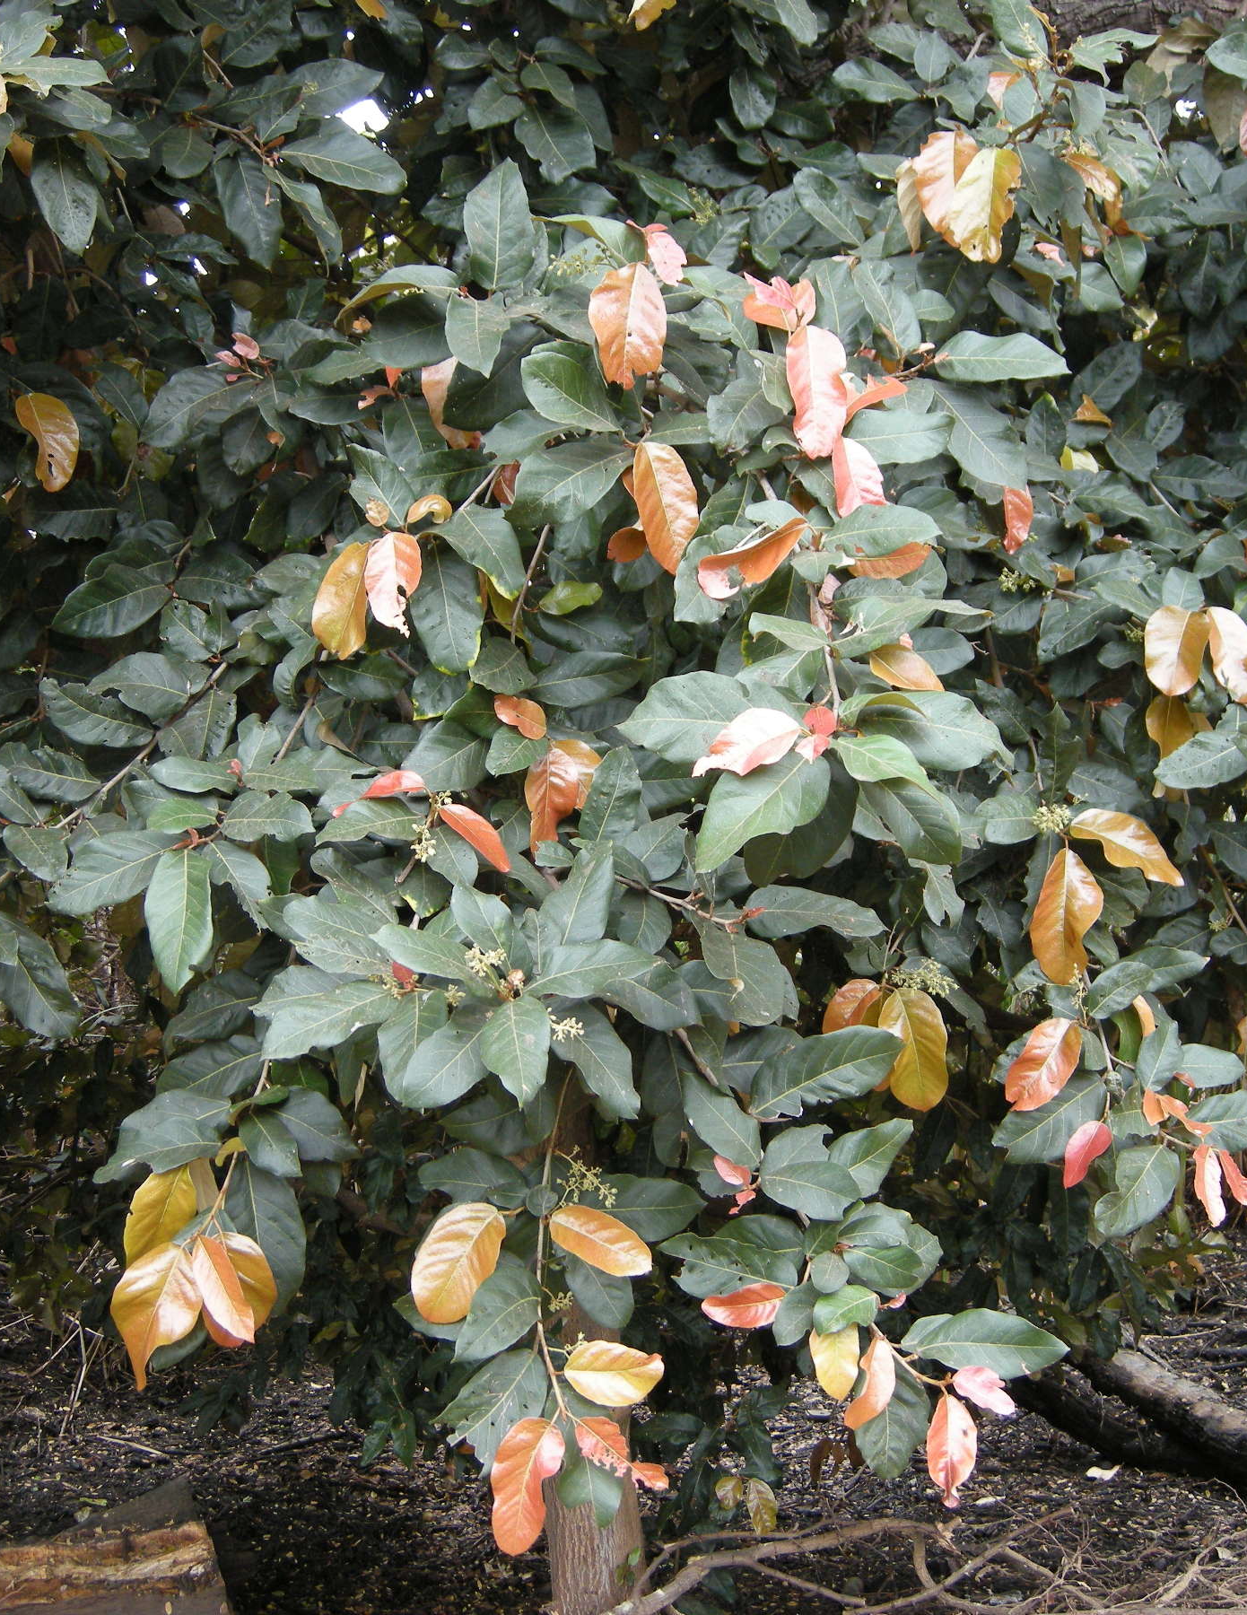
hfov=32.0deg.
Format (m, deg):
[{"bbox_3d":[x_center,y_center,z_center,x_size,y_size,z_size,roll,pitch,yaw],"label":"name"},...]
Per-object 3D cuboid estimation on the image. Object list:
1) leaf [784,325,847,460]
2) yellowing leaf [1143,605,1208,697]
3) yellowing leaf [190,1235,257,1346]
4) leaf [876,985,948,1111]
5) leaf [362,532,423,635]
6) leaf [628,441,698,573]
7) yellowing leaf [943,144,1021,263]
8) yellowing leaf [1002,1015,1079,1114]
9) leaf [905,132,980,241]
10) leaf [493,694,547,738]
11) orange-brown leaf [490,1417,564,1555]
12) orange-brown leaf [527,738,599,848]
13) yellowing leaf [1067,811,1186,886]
[{"bbox_3d":[0.229,-0.495,2.600,0.064,0.161,0.040,-8,-8,6],"label":"leaf"},{"bbox_3d":[0.735,-0.209,2.900,0.088,0.128,0.045,4,-14,15],"label":"yellowing leaf"},{"bbox_3d":[-0.460,0.555,2.500,0.052,0.138,0.040,-27,-24,-15],"label":"yellowing leaf"},{"bbox_3d":[0.365,0.304,2.750,0.087,0.169,0.045,-8,-11,6],"label":"leaf"},{"bbox_3d":[-0.306,-0.299,2.900,0.072,0.143,0.030,-2,-14,-6],"label":"leaf"},{"bbox_3d":[0.048,-0.379,2.750,0.066,0.179,0.030,-17,-13,3],"label":"leaf"},{"bbox_3d":[0.494,-0.832,3.000,0.096,0.177,0.045,15,-7,11],"label":"yellowing leaf"},{"bbox_3d":[0.550,0.337,2.850,0.075,0.150,0.030,36,-19,13],"label":"yellowing leaf"},{"bbox_3d":[0.449,-0.855,3.000,0.097,0.160,0.035,2,-4,8],"label":"leaf"},{"bbox_3d":[-0.133,-0.118,2.800,0.078,0.049,0.030,-26,-12,-9],"label":"leaf"},{"bbox_3d":[-0.106,0.818,2.620,0.069,0.178,0.030,18,-37,3],"label":"orange-brown leaf"},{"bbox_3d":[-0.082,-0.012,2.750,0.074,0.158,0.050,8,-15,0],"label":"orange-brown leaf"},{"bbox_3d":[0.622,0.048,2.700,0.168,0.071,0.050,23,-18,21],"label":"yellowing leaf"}]

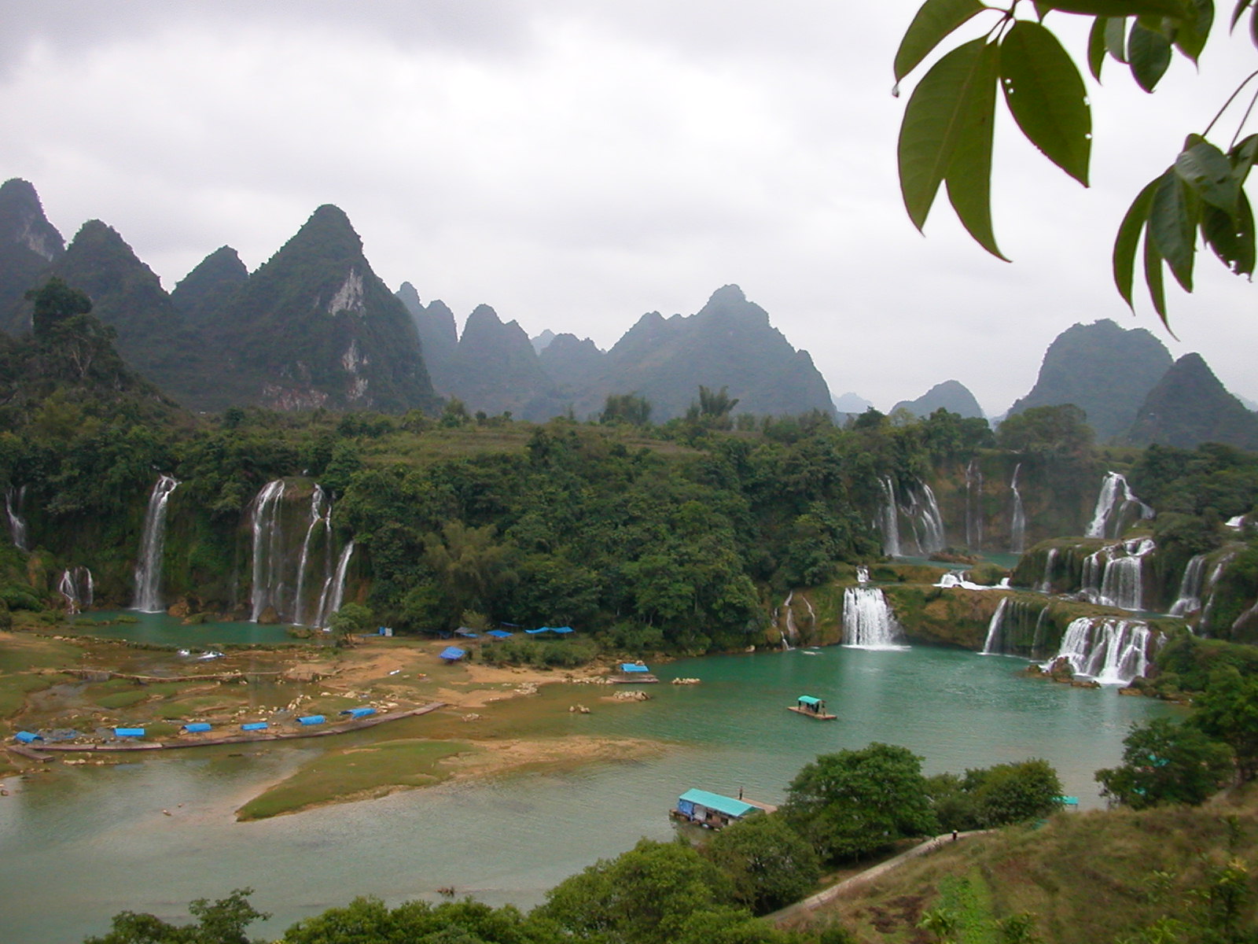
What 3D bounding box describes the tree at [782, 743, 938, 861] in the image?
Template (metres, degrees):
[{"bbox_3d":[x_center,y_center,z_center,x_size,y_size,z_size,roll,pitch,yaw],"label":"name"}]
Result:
[{"bbox_3d":[20.655,29.425,120.000,13.400,10.000,12.200,0,2,0],"label":"tree"}]

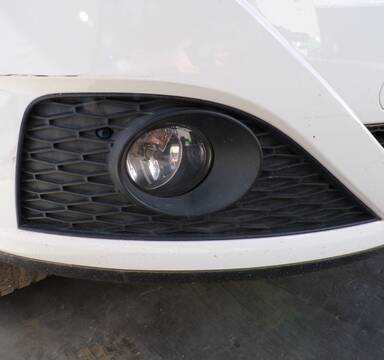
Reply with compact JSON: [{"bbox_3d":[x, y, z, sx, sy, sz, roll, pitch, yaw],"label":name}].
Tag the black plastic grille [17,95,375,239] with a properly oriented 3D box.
[{"bbox_3d":[0.015,-0.021,0.400,0.455,0.168,0.090,-2,16,-6],"label":"black plastic grille"}]

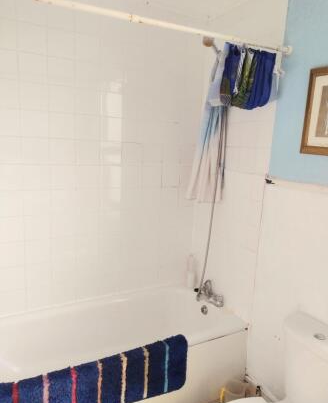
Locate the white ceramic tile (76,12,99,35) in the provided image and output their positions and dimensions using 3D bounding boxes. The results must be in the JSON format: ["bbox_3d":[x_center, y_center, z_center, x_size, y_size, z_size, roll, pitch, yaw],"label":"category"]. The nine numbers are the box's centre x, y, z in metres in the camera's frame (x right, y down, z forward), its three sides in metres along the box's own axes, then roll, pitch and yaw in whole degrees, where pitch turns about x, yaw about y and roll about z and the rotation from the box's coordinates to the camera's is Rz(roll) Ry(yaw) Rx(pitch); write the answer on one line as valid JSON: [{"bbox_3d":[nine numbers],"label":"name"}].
[{"bbox_3d":[-0.441,-1.052,1.986,0.150,0.150,0.010,-3,12,-29],"label":"white ceramic tile"}]

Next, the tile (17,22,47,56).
[{"bbox_3d":[-0.713,-0.886,1.860,0.149,0.149,0.010,-3,11,-29],"label":"tile"}]

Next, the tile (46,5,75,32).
[{"bbox_3d":[-0.579,-1.039,1.923,0.150,0.150,0.010,-3,11,-29],"label":"tile"}]

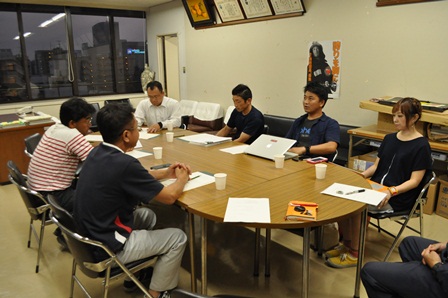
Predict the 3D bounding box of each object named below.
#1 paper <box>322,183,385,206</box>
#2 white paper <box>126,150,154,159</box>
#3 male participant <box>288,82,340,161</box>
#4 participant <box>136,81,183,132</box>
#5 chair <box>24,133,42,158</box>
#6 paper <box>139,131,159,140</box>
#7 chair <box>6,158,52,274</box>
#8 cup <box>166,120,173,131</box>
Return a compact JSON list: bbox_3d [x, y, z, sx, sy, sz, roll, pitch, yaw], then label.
[{"bbox_3d":[0.716,0.246,1.843,0.297,0.004,0.210,11,16,39],"label":"paper"},{"bbox_3d":[-0.754,0.041,2.729,0.297,0.004,0.210,11,16,38],"label":"white paper"},{"bbox_3d":[0.647,0.086,2.812,0.800,1.290,0.560,-12,17,-42],"label":"male participant"},{"bbox_3d":[-0.780,-0.166,4.014,0.560,1.240,0.680,-1,13,-4],"label":"participant"},{"bbox_3d":[-1.681,0.203,3.483,0.490,0.750,0.460,-1,13,-4],"label":"chair"},{"bbox_3d":[-0.826,-0.135,3.504,0.210,0.004,0.297,4,13,15],"label":"paper"},{"bbox_3d":[-1.265,0.427,2.522,0.490,0.740,0.460,-9,16,-36],"label":"chair"},{"bbox_3d":[-0.616,-0.246,3.825,0.070,0.080,0.070,0,13,0],"label":"cup"}]

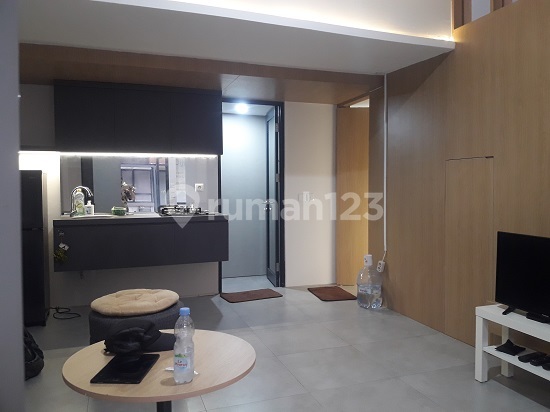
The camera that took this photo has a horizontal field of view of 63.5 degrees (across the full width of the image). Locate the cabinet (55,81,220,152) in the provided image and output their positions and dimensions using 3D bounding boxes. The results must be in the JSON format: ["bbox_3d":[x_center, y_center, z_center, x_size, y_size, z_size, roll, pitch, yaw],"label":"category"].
[{"bbox_3d":[-1.353,-0.860,4.557,1.590,0.664,0.320,-1,2,-18],"label":"cabinet"}]

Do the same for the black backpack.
[{"bbox_3d":[-1.625,0.864,2.729,0.220,0.390,0.300,1,2,38],"label":"black backpack"}]

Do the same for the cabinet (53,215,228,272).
[{"bbox_3d":[-1.309,0.330,4.487,1.600,0.460,0.550,-1,3,-19],"label":"cabinet"}]

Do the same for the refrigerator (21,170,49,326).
[{"bbox_3d":[-2.329,0.366,3.951,0.540,1.330,0.580,-1,2,-23],"label":"refrigerator"}]

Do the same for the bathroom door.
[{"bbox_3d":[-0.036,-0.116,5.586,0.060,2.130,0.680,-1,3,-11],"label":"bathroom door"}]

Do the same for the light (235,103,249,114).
[{"bbox_3d":[-0.407,-1.189,5.483,0.150,0.060,0.150,-1,2,-18],"label":"light"}]

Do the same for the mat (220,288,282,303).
[{"bbox_3d":[-0.265,0.983,4.935,0.590,0.015,0.410,-1,2,-18],"label":"mat"}]

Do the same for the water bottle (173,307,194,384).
[{"bbox_3d":[-0.284,0.428,1.379,0.063,0.224,0.063,-1,2,-12],"label":"water bottle"}]

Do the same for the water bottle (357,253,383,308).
[{"bbox_3d":[0.938,0.743,4.421,0.242,0.506,0.242,0,2,12],"label":"water bottle"}]

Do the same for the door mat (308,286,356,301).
[{"bbox_3d":[0.644,0.975,4.988,0.400,0.015,0.630,-1,2,-10],"label":"door mat"}]

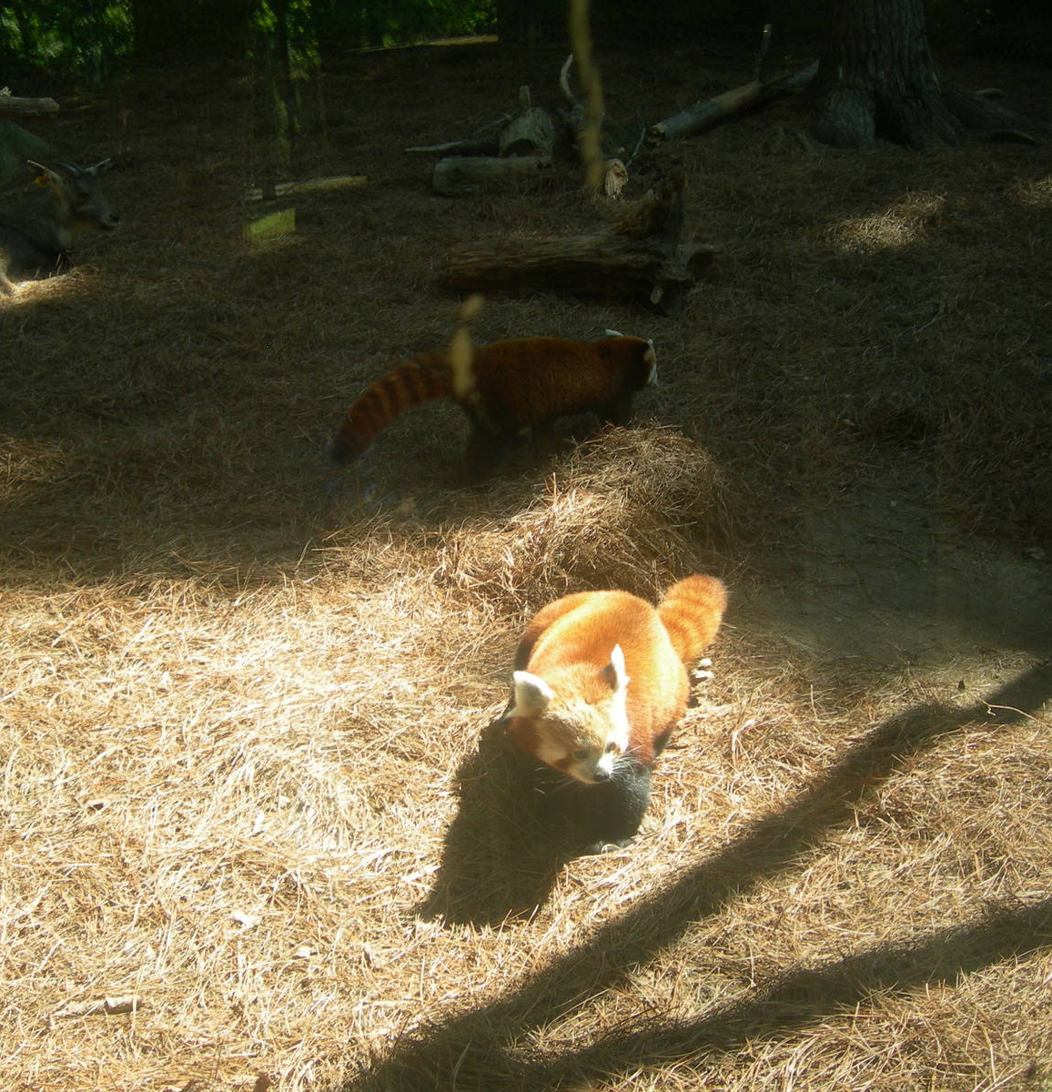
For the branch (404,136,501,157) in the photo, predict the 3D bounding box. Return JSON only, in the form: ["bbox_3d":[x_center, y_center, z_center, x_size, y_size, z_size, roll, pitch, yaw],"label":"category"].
[{"bbox_3d":[-0.431,-2.345,9.400,0.580,0.110,0.140,-3,16,-11],"label":"branch"}]

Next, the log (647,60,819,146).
[{"bbox_3d":[1.460,-2.992,10.750,0.160,0.160,2.343,12,29,32],"label":"log"}]

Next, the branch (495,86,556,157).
[{"bbox_3d":[0.003,-2.419,9.150,0.340,0.420,0.380,0,13,0],"label":"branch"}]

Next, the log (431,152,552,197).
[{"bbox_3d":[-0.176,-1.952,8.400,0.640,0.220,0.240,-3,16,-11],"label":"log"}]

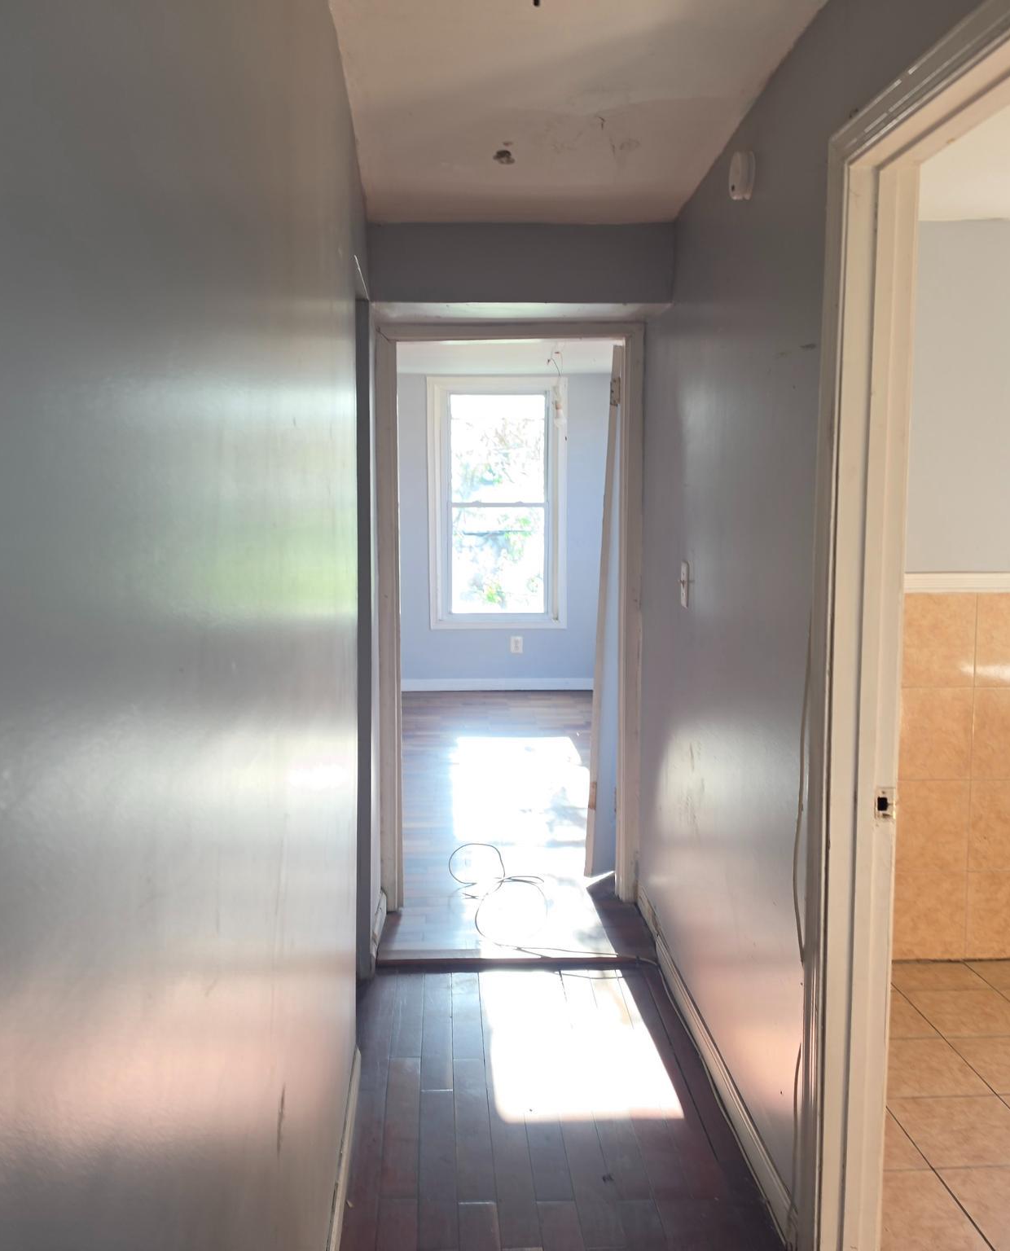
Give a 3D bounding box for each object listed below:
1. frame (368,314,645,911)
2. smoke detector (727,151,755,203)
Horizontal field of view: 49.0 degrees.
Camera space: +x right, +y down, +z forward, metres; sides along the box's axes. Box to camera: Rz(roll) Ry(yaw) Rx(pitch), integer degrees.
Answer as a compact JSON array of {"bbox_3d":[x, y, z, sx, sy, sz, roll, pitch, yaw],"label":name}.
[{"bbox_3d":[0.026,-0.009,4.027,0.935,2.107,0.130,0,7,-3],"label":"frame"},{"bbox_3d":[0.551,-1.046,2.579,0.035,0.105,0.105,0,7,-3],"label":"smoke detector"}]

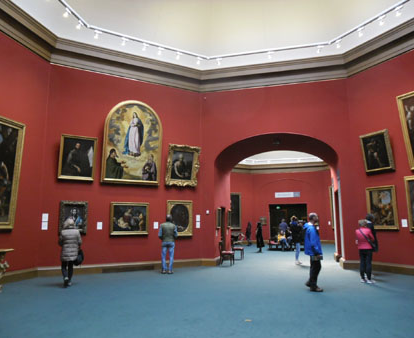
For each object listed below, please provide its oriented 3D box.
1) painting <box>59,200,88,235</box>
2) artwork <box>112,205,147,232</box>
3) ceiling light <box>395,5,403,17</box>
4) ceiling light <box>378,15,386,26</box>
[{"bbox_3d":[-4.091,1.490,10.767,0.792,1.019,0.090,4,-10,-29],"label":"painting"},{"bbox_3d":[-2.559,1.636,11.639,1.200,0.950,0.080,4,-10,-29],"label":"artwork"},{"bbox_3d":[4.905,-4.060,8.996,0.200,0.280,0.200,4,-10,-29],"label":"ceiling light"},{"bbox_3d":[4.672,-3.953,9.345,0.159,0.268,0.179,5,-10,-30],"label":"ceiling light"}]

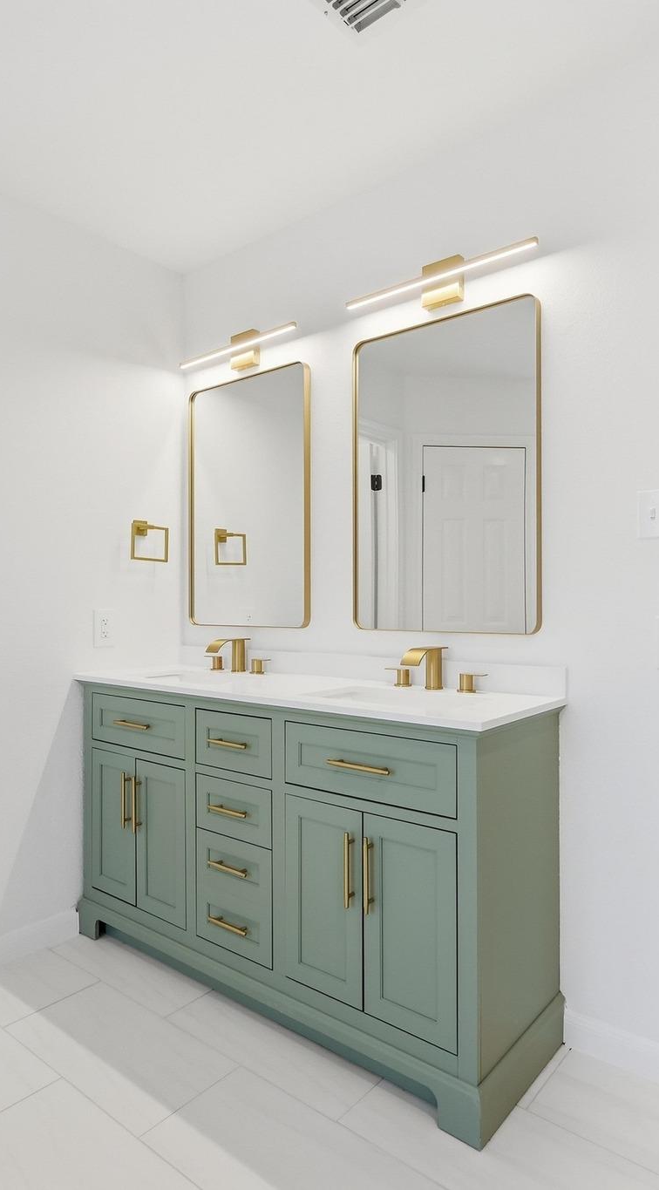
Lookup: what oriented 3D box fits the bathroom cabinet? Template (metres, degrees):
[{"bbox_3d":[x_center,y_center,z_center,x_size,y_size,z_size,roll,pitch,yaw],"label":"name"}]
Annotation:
[{"bbox_3d":[-0.133,0.724,2.088,1.547,0.870,0.461,-1,-1,39],"label":"bathroom cabinet"}]

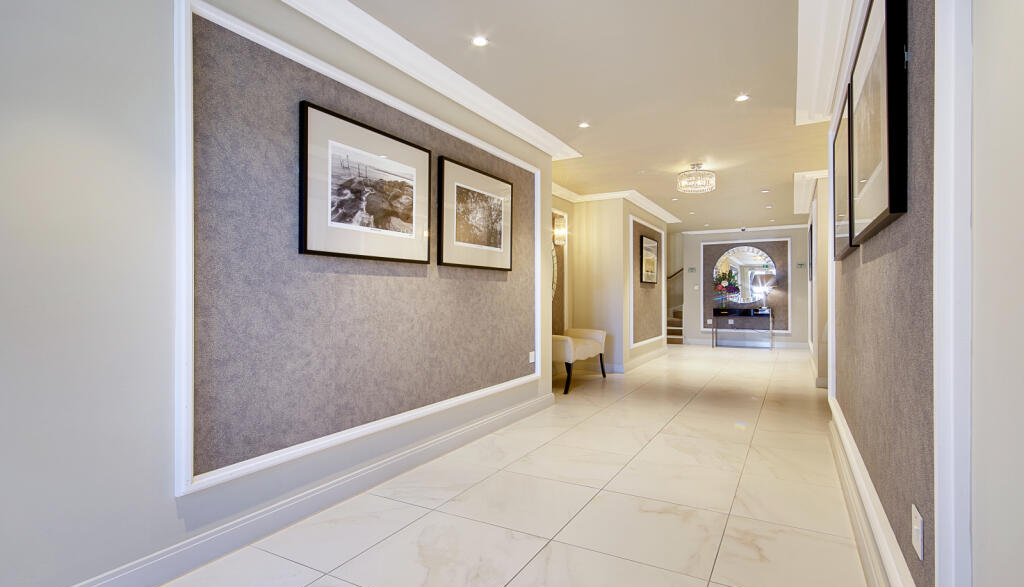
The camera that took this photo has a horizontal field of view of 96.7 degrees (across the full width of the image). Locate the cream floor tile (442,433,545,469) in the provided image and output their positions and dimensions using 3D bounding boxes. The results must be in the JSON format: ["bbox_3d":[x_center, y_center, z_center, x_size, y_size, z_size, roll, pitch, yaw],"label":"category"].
[{"bbox_3d":[-0.108,1.050,3.035,0.443,0.010,0.586,0,0,29],"label":"cream floor tile"}]

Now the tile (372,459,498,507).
[{"bbox_3d":[-0.399,1.038,2.516,0.410,0.010,0.600,1,0,29],"label":"tile"}]

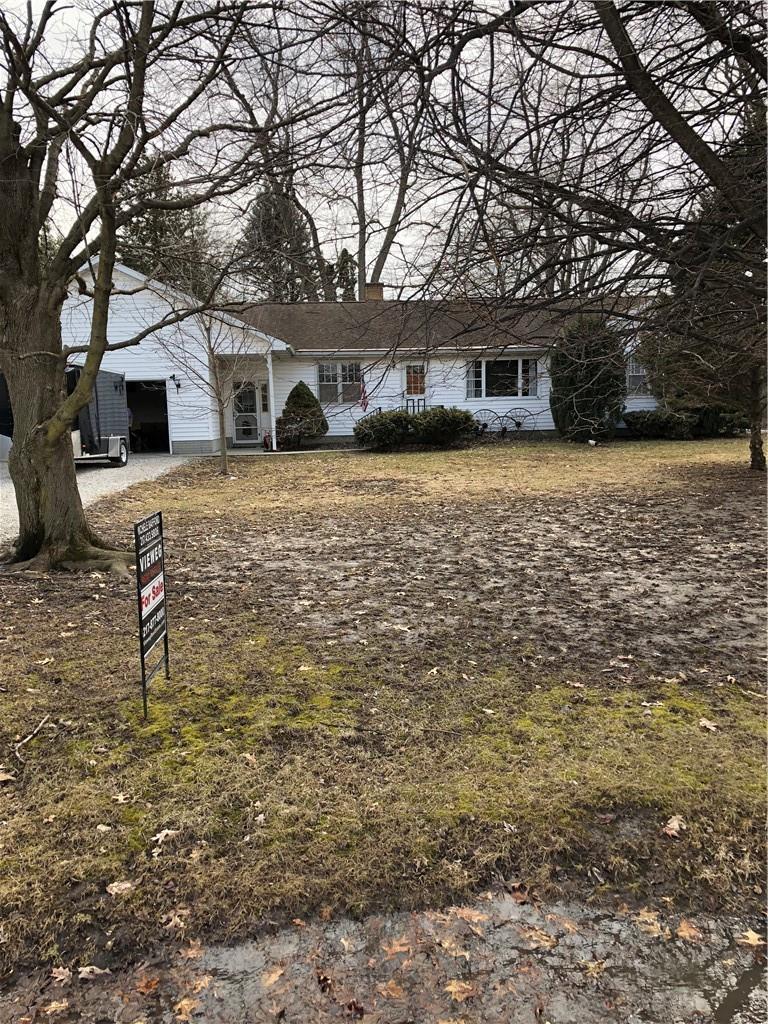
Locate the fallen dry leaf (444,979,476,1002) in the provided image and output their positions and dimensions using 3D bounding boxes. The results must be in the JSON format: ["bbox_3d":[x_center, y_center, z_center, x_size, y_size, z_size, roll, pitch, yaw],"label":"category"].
[{"bbox_3d":[0.228,1.435,2.487,0.090,0.018,0.090,-1,7,0],"label":"fallen dry leaf"}]

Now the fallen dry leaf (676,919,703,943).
[{"bbox_3d":[0.920,1.269,2.513,0.073,0.015,0.095,-1,8,0],"label":"fallen dry leaf"}]

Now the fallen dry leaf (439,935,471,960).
[{"bbox_3d":[0.231,1.412,2.681,0.075,0.015,0.125,-7,9,-37],"label":"fallen dry leaf"}]

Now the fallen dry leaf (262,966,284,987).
[{"bbox_3d":[-0.318,1.317,2.341,0.066,0.015,0.047,-8,11,-43],"label":"fallen dry leaf"}]

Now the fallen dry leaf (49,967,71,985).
[{"bbox_3d":[-0.927,1.326,2.366,0.069,0.015,0.067,-1,8,0],"label":"fallen dry leaf"}]

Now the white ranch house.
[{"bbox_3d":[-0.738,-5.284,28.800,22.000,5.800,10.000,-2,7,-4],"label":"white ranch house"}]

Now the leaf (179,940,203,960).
[{"bbox_3d":[-0.573,1.305,2.469,0.075,0.015,0.076,-1,8,0],"label":"leaf"}]

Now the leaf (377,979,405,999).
[{"bbox_3d":[0.020,1.440,2.501,0.085,0.015,0.085,-1,7,0],"label":"leaf"}]

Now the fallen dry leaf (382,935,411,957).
[{"bbox_3d":[0.037,1.293,2.471,0.084,0.015,0.088,-1,8,0],"label":"fallen dry leaf"}]

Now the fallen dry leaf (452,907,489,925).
[{"bbox_3d":[0.271,1.270,2.607,0.119,0.015,0.057,3,9,31],"label":"fallen dry leaf"}]

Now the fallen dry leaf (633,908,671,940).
[{"bbox_3d":[0.823,1.266,2.549,0.083,0.015,0.149,-2,8,-3],"label":"fallen dry leaf"}]

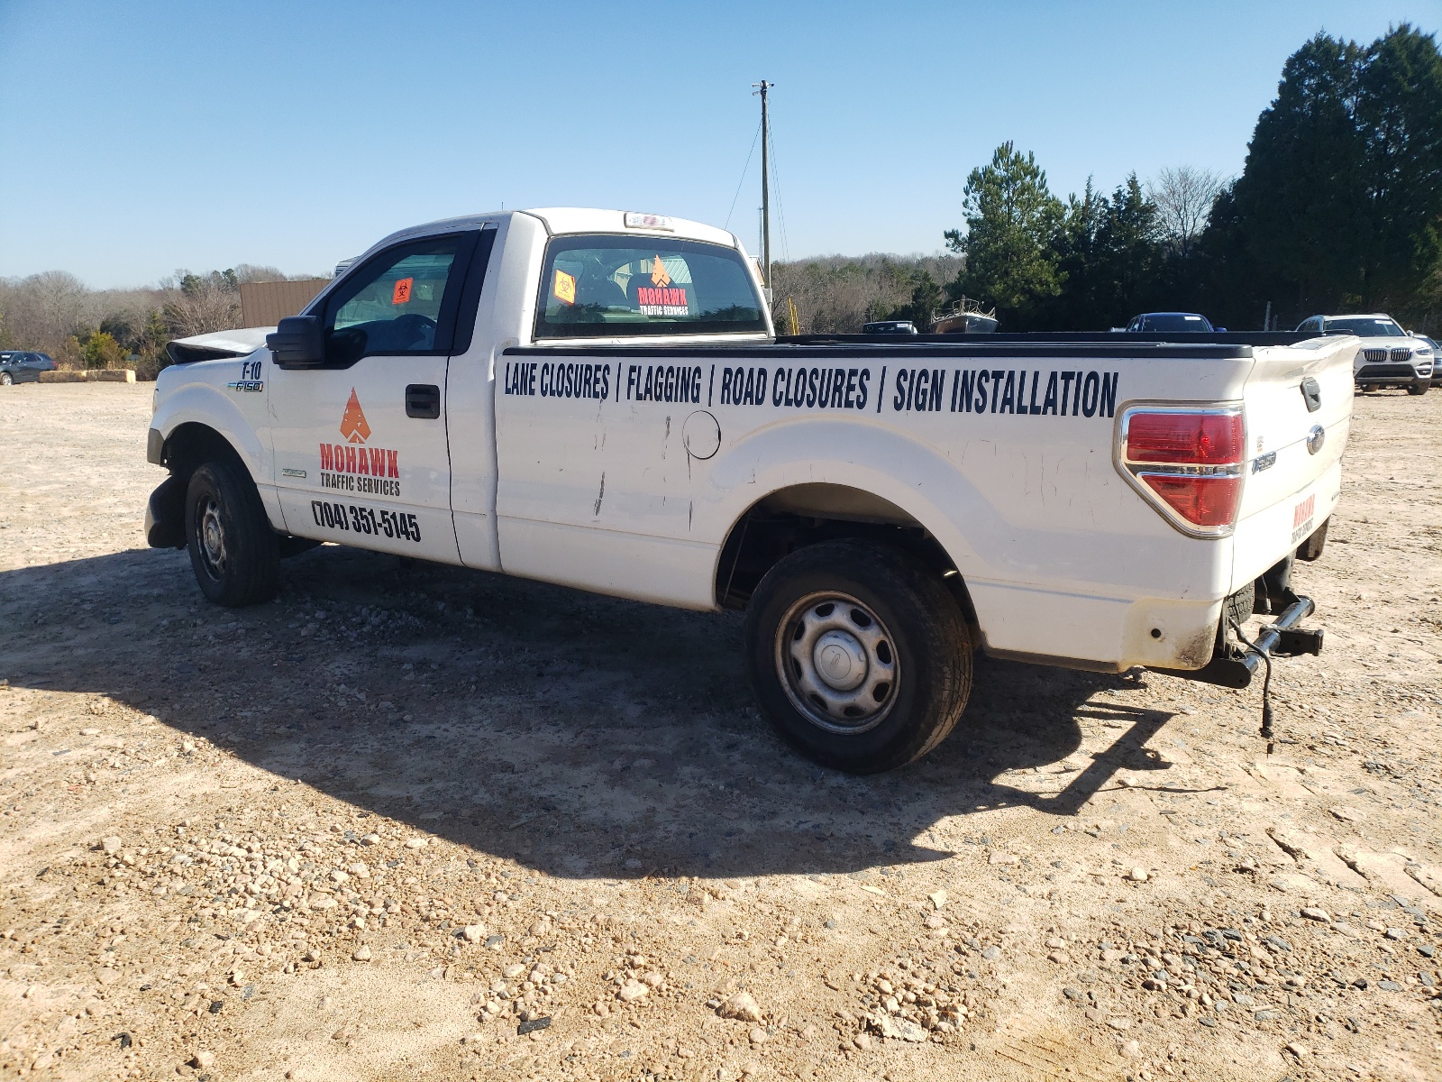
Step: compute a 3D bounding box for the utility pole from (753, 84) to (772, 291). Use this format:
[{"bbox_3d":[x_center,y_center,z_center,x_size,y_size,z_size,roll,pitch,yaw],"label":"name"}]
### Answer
[{"bbox_3d":[1.650,-11.815,40.992,0.700,10.550,0.500,0,11,2],"label":"utility pole"}]

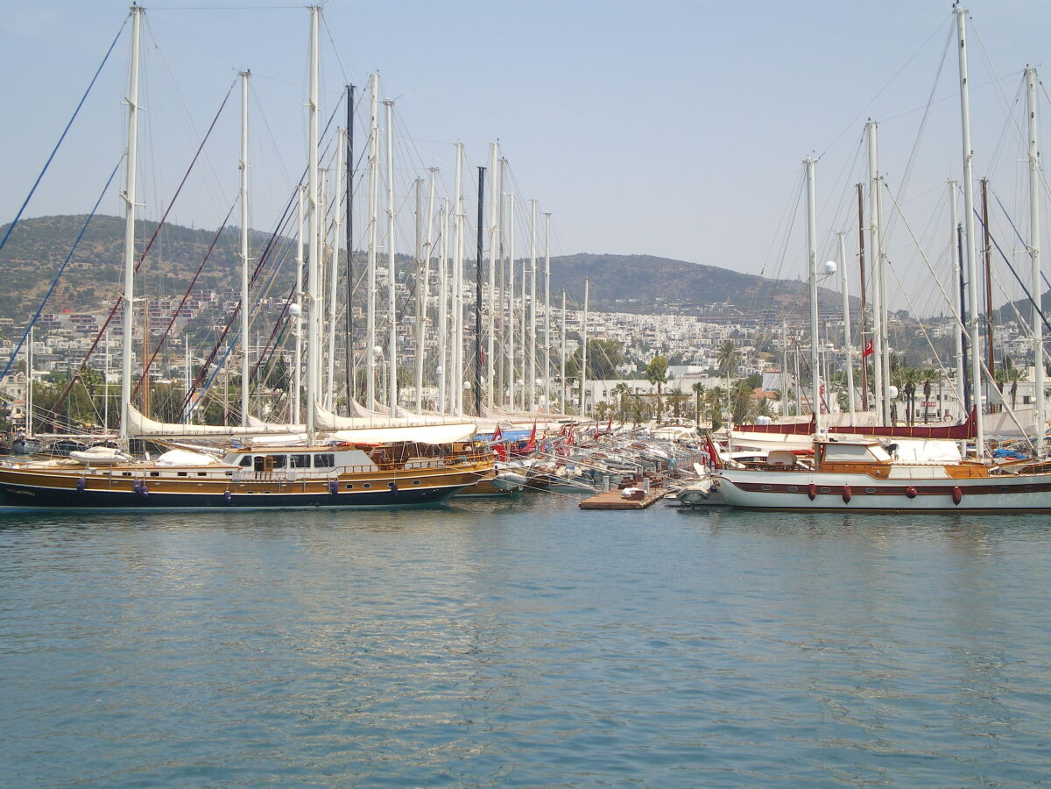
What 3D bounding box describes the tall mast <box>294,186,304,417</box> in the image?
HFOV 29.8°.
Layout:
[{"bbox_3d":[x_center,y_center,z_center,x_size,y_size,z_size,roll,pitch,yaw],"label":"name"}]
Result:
[{"bbox_3d":[-16.995,-5.633,148.000,0.360,20.070,0.360,1,0,0],"label":"tall mast"}]

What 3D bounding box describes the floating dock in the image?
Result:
[{"bbox_3d":[6.328,6.493,123.815,4.000,0.450,19.000,0,0,8],"label":"floating dock"}]

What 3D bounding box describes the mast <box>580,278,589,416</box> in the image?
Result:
[{"bbox_3d":[6.036,-3.772,200.000,0.300,15.989,0.300,2,0,0],"label":"mast"}]

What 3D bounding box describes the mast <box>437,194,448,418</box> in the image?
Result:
[{"bbox_3d":[-7.689,-6.750,180.000,0.360,21.570,0.360,1,0,0],"label":"mast"}]

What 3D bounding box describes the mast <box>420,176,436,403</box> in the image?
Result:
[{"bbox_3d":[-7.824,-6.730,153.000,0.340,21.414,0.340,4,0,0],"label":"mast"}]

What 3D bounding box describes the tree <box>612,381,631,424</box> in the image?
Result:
[{"bbox_3d":[16.036,1.757,330.000,3.200,7.469,3.200,0,0,0],"label":"tree"}]

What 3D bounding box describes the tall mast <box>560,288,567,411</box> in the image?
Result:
[{"bbox_3d":[4.257,-3.634,220.000,0.330,16.070,0.330,1,0,0],"label":"tall mast"}]

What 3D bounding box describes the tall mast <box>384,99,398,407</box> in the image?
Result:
[{"bbox_3d":[-9.380,-8.074,138.000,0.420,24.950,0.420,-1,0,0],"label":"tall mast"}]

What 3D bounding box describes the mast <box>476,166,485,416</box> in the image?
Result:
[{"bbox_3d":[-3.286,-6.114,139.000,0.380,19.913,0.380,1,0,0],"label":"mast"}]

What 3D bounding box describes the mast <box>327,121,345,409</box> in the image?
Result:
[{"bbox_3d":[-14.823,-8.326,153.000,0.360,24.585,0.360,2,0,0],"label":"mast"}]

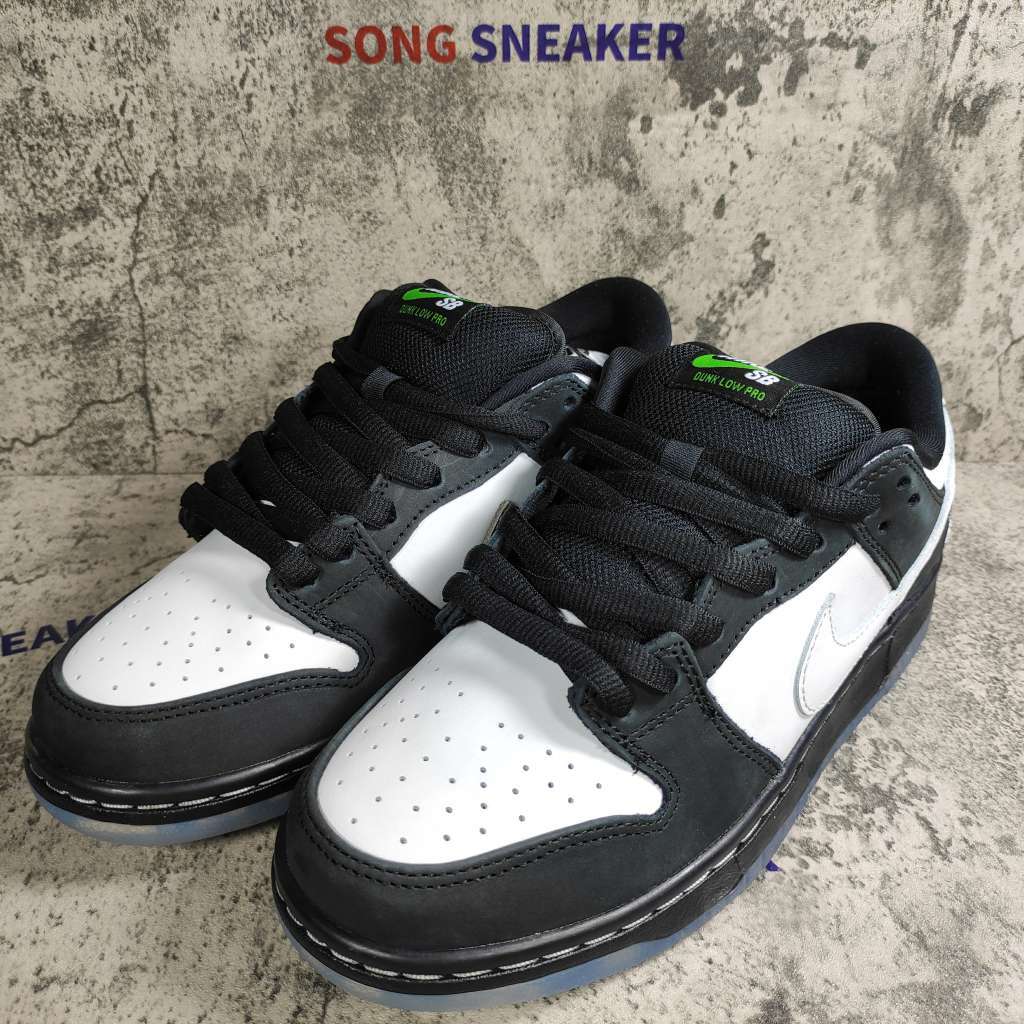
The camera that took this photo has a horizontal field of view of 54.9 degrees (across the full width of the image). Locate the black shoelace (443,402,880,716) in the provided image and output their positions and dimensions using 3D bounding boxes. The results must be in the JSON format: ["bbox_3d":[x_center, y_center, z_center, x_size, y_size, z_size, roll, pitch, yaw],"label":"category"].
[{"bbox_3d":[0.037,0.009,0.286,0.093,0.042,0.100,27,51,38],"label":"black shoelace"}]

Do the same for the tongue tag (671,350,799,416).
[{"bbox_3d":[0.066,-0.040,0.296,0.039,0.008,0.023,27,81,38],"label":"tongue tag"}]

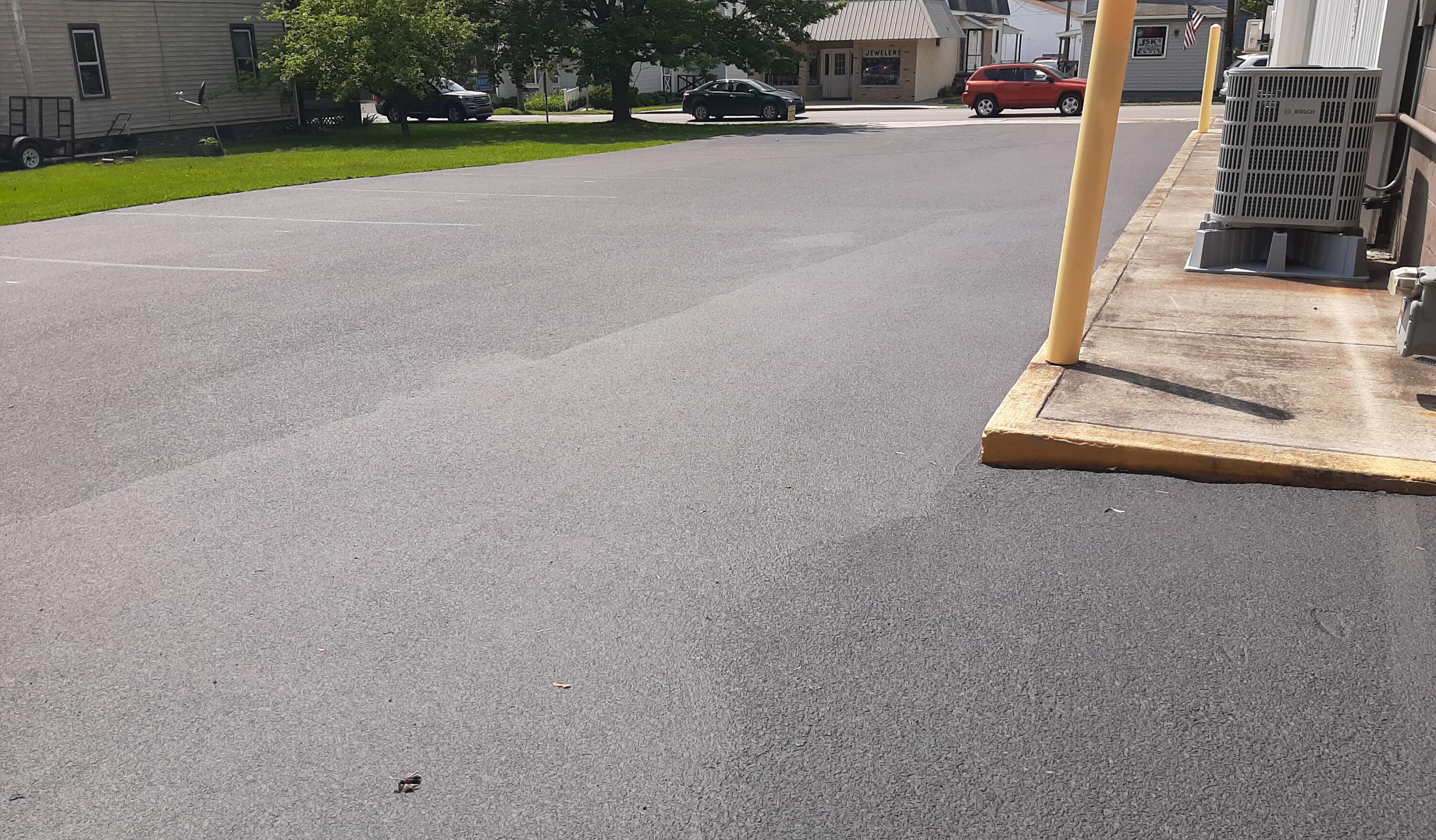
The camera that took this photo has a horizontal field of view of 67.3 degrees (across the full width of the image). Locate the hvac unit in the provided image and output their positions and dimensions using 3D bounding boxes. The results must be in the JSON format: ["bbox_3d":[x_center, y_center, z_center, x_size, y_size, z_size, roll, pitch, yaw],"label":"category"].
[{"bbox_3d":[3.336,-1.465,6.304,0.900,1.100,0.900,8,20,23],"label":"hvac unit"}]

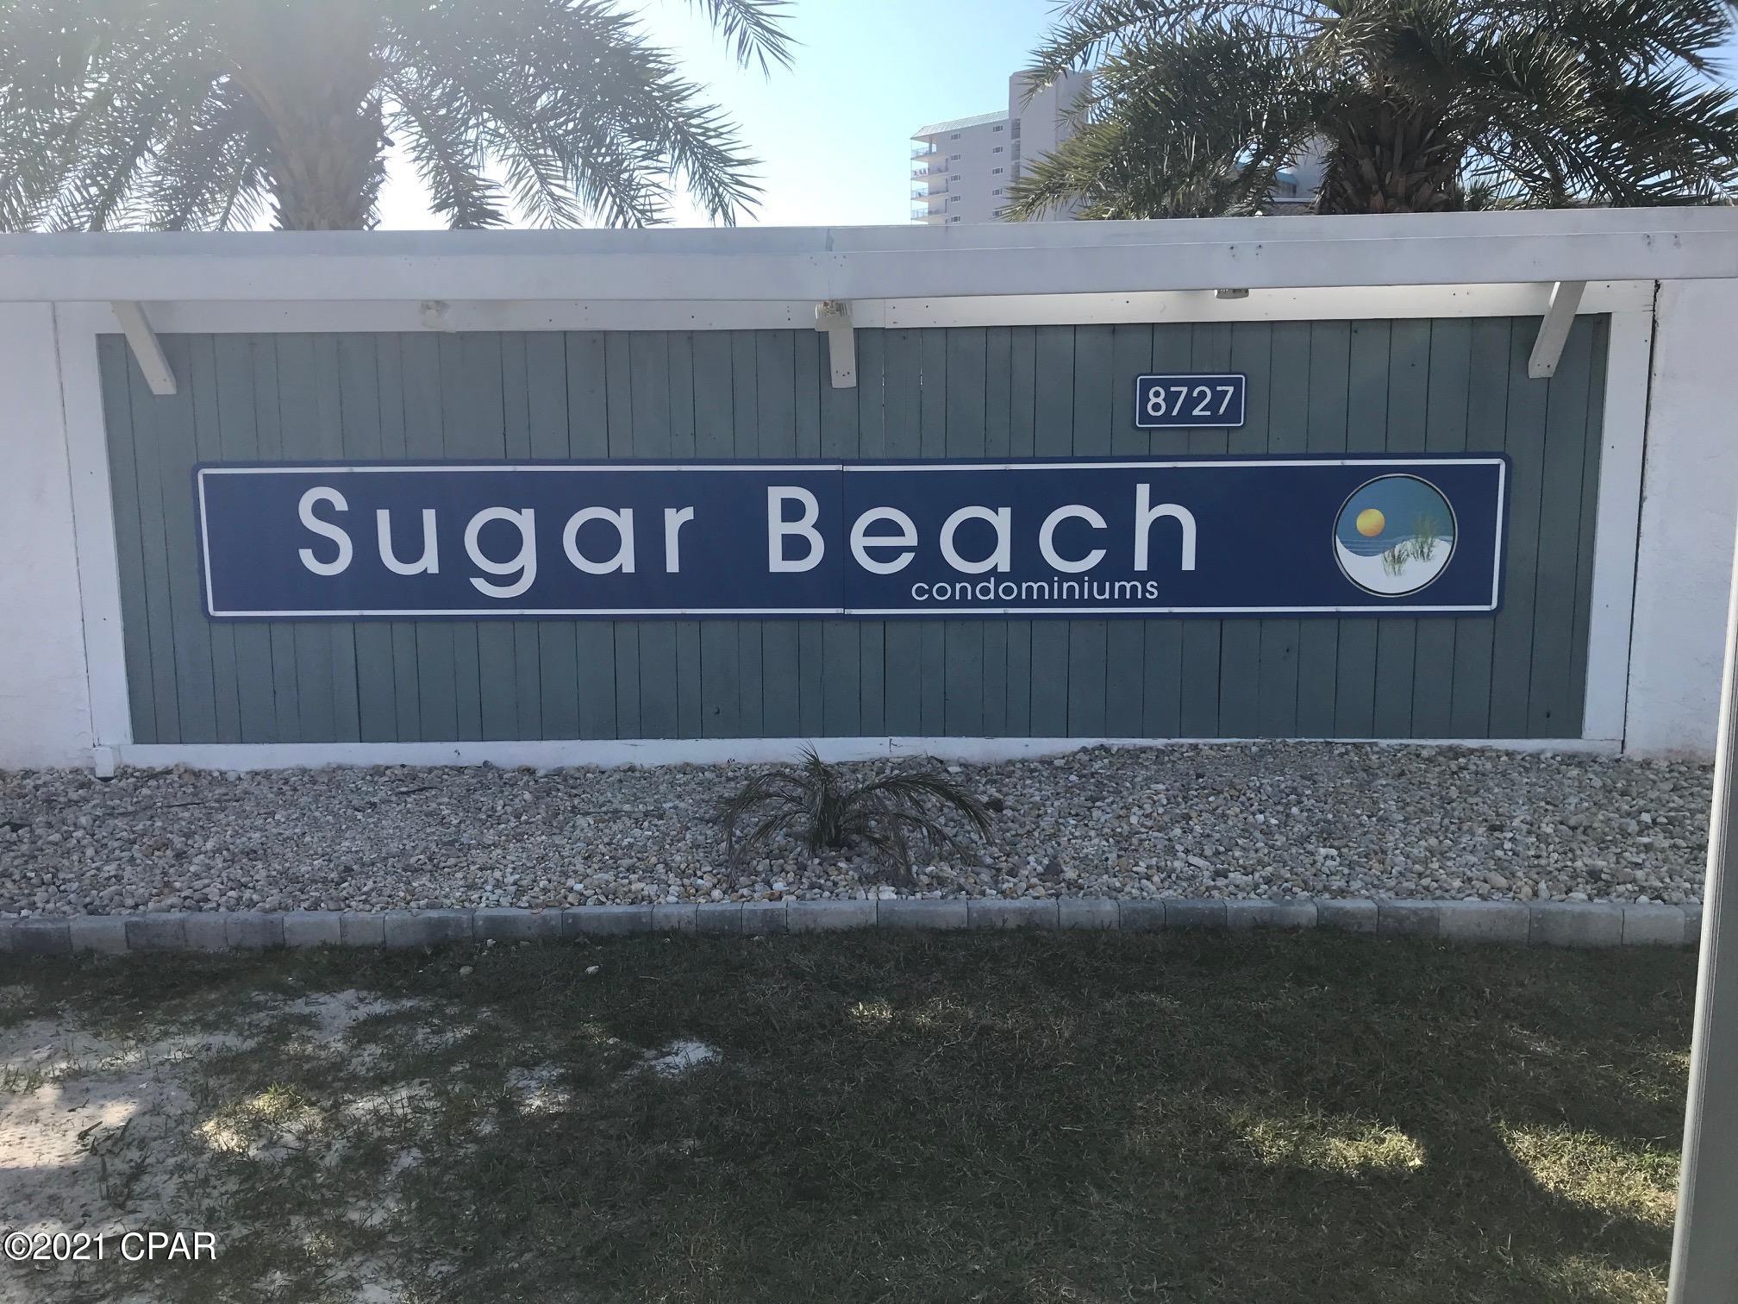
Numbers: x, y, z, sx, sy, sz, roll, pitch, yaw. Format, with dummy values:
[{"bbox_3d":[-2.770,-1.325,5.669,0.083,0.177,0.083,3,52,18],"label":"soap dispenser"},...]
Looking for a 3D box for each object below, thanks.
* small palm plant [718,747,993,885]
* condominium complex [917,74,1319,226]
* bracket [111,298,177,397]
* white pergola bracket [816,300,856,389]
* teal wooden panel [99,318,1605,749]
[{"bbox_3d":[-0.028,0.432,4.265,0.800,0.320,0.700,0,9,2],"label":"small palm plant"},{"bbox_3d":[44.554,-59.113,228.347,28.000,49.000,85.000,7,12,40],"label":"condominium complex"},{"bbox_3d":[-2.640,-1.114,5.104,0.090,0.350,0.260,0,9,2],"label":"bracket"},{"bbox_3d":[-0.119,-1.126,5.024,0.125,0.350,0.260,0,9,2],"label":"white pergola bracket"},{"bbox_3d":[-0.094,-0.430,5.283,5.550,1.565,0.050,0,9,2],"label":"teal wooden panel"}]

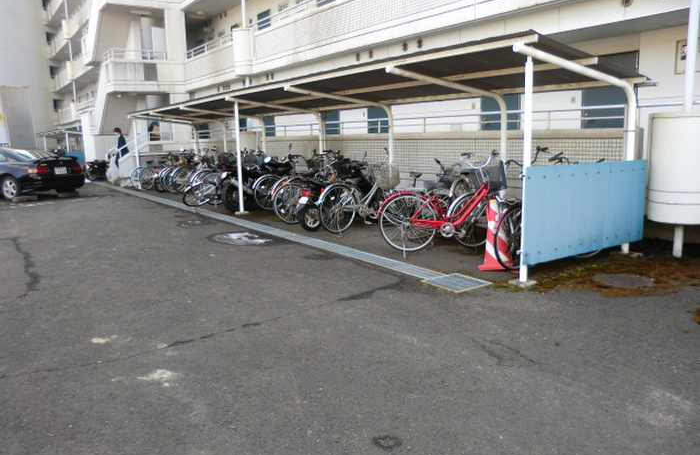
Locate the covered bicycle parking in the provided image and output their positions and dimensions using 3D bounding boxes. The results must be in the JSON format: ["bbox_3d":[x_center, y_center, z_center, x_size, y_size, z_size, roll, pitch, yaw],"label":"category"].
[{"bbox_3d":[-1.561,-1.499,10.997,2.240,2.202,14.044,-7,11,-34],"label":"covered bicycle parking"}]

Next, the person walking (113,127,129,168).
[{"bbox_3d":[-7.584,-2.448,18.024,0.550,1.660,0.500,-7,11,-34],"label":"person walking"}]

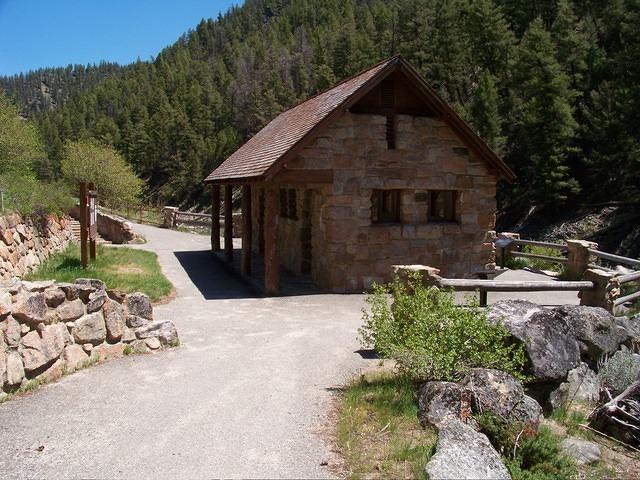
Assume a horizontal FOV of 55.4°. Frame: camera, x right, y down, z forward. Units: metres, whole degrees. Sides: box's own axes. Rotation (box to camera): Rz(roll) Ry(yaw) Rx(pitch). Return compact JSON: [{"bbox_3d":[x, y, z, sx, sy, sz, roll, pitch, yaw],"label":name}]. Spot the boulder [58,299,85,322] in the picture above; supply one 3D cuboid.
[{"bbox_3d":[-2.567,0.723,6.279,0.250,0.250,0.290,3,6,35],"label":"boulder"}]

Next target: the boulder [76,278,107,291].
[{"bbox_3d":[-2.746,0.532,7.300,0.380,0.170,0.340,-2,5,-21],"label":"boulder"}]

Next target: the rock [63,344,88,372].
[{"bbox_3d":[-2.685,1.301,6.700,0.300,0.300,0.260,-2,5,-22],"label":"rock"}]

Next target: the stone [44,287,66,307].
[{"bbox_3d":[-2.667,0.578,6.154,0.210,0.220,0.230,3,6,35],"label":"stone"}]

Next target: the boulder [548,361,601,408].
[{"bbox_3d":[2.795,1.598,6.700,0.540,0.440,0.480,2,5,23],"label":"boulder"}]

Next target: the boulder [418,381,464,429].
[{"bbox_3d":[0.935,1.260,4.700,0.360,0.320,0.360,1,5,11],"label":"boulder"}]

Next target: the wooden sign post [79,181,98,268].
[{"bbox_3d":[-5.717,-0.409,15.181,0.240,2.030,1.484,-1,5,-11],"label":"wooden sign post"}]

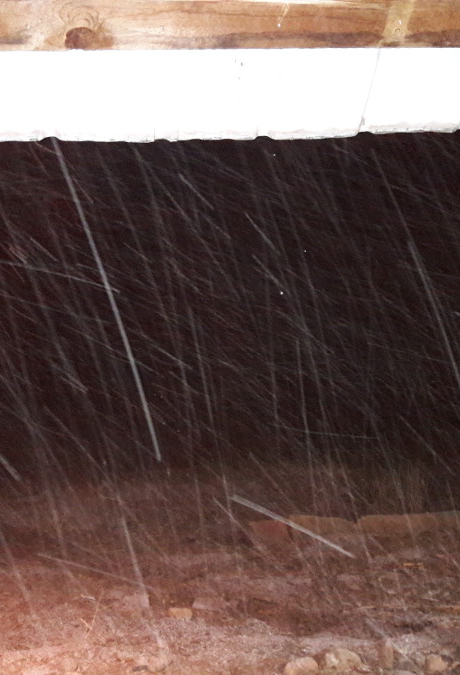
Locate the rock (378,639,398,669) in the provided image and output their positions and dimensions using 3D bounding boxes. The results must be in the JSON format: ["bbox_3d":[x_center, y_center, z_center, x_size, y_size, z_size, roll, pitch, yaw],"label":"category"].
[{"bbox_3d":[0.827,1.648,3.800,0.079,0.122,0.095,-2,-4,0],"label":"rock"}]

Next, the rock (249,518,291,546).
[{"bbox_3d":[0.322,1.605,6.000,0.334,0.180,0.220,-2,-4,0],"label":"rock"}]

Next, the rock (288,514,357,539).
[{"bbox_3d":[0.772,1.569,6.050,0.559,0.141,0.220,-2,-4,0],"label":"rock"}]

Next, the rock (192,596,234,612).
[{"bbox_3d":[-0.103,1.686,4.600,0.265,0.060,0.140,-2,-4,0],"label":"rock"}]

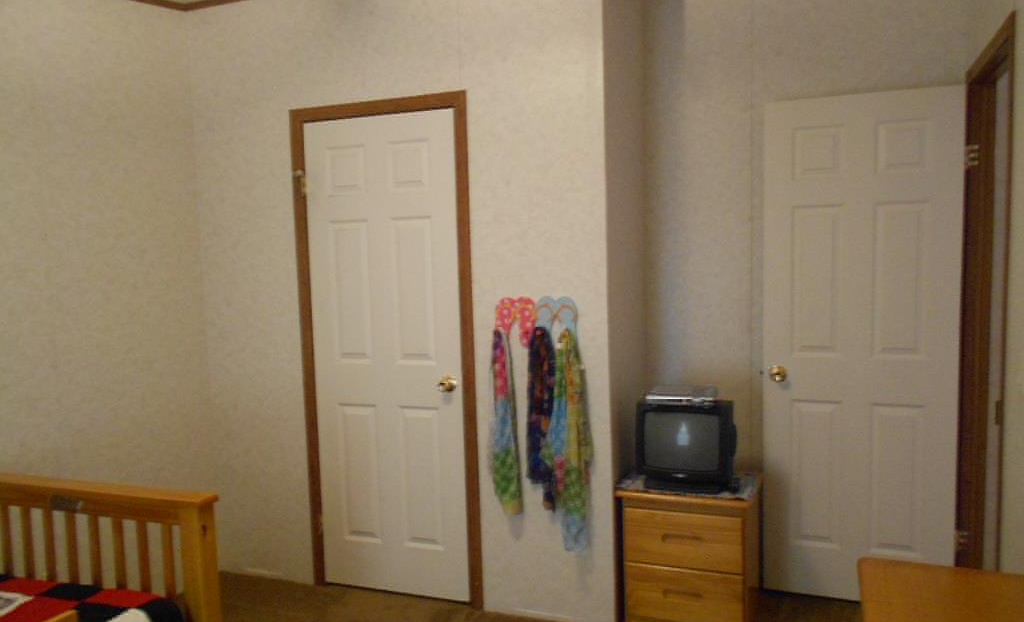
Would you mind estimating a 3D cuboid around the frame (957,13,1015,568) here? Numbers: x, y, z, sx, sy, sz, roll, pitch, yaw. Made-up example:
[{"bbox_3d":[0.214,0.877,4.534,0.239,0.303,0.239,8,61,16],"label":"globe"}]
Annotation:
[{"bbox_3d":[1.625,0.172,2.586,0.093,2.081,0.823,0,5,22],"label":"frame"}]

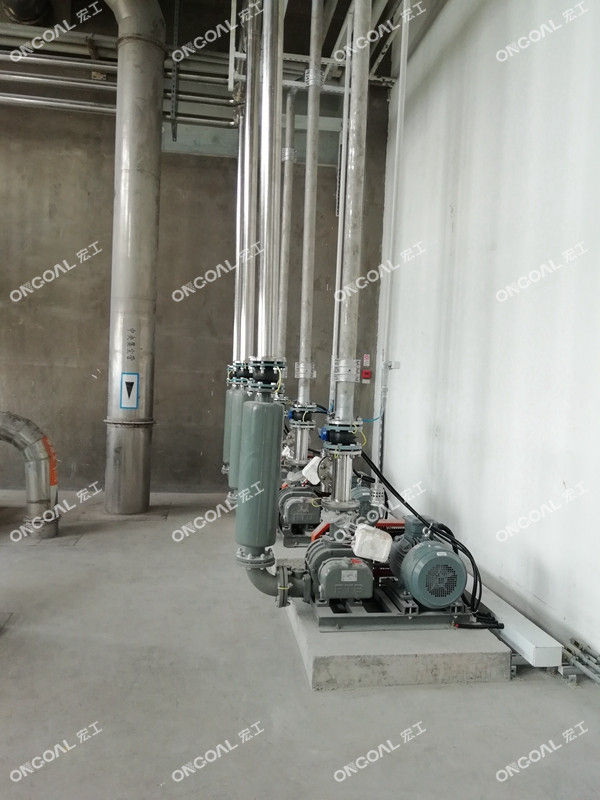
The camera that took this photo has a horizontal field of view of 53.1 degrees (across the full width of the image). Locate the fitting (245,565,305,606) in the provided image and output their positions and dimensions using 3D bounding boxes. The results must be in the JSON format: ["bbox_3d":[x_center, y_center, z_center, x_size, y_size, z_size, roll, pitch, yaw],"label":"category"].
[{"bbox_3d":[-0.139,1.010,3.280,0.320,0.240,0.215,2,3,-9],"label":"fitting"}]

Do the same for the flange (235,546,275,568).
[{"bbox_3d":[-0.239,0.859,3.270,0.210,0.052,0.210,2,3,-9],"label":"flange"}]

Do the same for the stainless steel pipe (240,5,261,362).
[{"bbox_3d":[-0.379,-1.677,4.707,0.096,2.764,0.096,2,3,-9],"label":"stainless steel pipe"}]

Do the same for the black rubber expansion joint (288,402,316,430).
[{"bbox_3d":[0.025,0.131,4.780,0.210,0.180,0.205,2,3,-9],"label":"black rubber expansion joint"}]

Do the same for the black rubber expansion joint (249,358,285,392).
[{"bbox_3d":[-0.176,-0.133,3.260,0.205,0.175,0.205,2,3,-9],"label":"black rubber expansion joint"}]

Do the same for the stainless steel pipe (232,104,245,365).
[{"bbox_3d":[-0.609,-1.686,6.170,0.096,2.641,0.096,2,3,-9],"label":"stainless steel pipe"}]

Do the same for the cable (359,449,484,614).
[{"bbox_3d":[0.670,0.730,3.420,0.600,0.820,0.420,2,3,-9],"label":"cable"}]

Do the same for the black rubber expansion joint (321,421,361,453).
[{"bbox_3d":[0.237,0.204,3.310,0.215,0.175,0.205,2,3,-9],"label":"black rubber expansion joint"}]

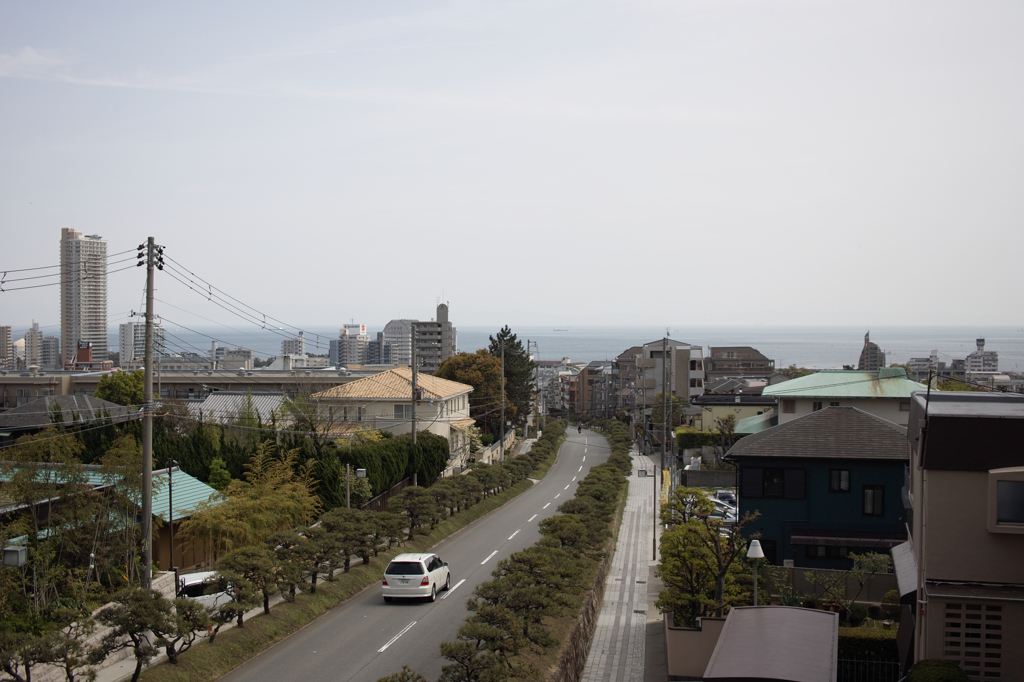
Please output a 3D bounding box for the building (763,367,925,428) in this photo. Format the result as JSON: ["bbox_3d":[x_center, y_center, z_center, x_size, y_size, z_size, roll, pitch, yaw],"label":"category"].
[{"bbox_3d":[28.779,6.080,97.928,15.000,7.700,11.300,0,1,13],"label":"building"}]

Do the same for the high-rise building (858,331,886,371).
[{"bbox_3d":[265.200,12.604,860.313,19.500,39.500,16.000,0,1,12],"label":"high-rise building"}]

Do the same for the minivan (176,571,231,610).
[{"bbox_3d":[-11.350,8.806,40.645,3.900,1.650,1.650,-1,1,-34],"label":"minivan"}]

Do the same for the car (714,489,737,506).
[{"bbox_3d":[15.450,11.511,84.493,1.680,1.500,4.200,0,1,7],"label":"car"}]

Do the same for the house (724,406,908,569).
[{"bbox_3d":[12.866,6.356,46.427,8.200,7.200,7.000,0,1,15],"label":"house"}]

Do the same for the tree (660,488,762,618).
[{"bbox_3d":[6.574,7.273,39.122,3.200,4.800,3.100,0,1,0],"label":"tree"}]

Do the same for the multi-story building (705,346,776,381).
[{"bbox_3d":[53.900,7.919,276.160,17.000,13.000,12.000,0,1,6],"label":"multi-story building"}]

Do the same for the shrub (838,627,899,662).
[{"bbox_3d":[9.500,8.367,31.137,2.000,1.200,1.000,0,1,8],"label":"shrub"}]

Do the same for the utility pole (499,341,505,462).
[{"bbox_3d":[-0.989,6.337,113.116,0.340,12.700,0.340,0,1,7],"label":"utility pole"}]

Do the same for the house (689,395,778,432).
[{"bbox_3d":[21.597,7.664,111.408,8.700,5.100,8.000,0,1,9],"label":"house"}]

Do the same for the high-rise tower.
[{"bbox_3d":[-355.382,-31.450,967.620,28.000,124.000,28.000,1,1,32],"label":"high-rise tower"}]

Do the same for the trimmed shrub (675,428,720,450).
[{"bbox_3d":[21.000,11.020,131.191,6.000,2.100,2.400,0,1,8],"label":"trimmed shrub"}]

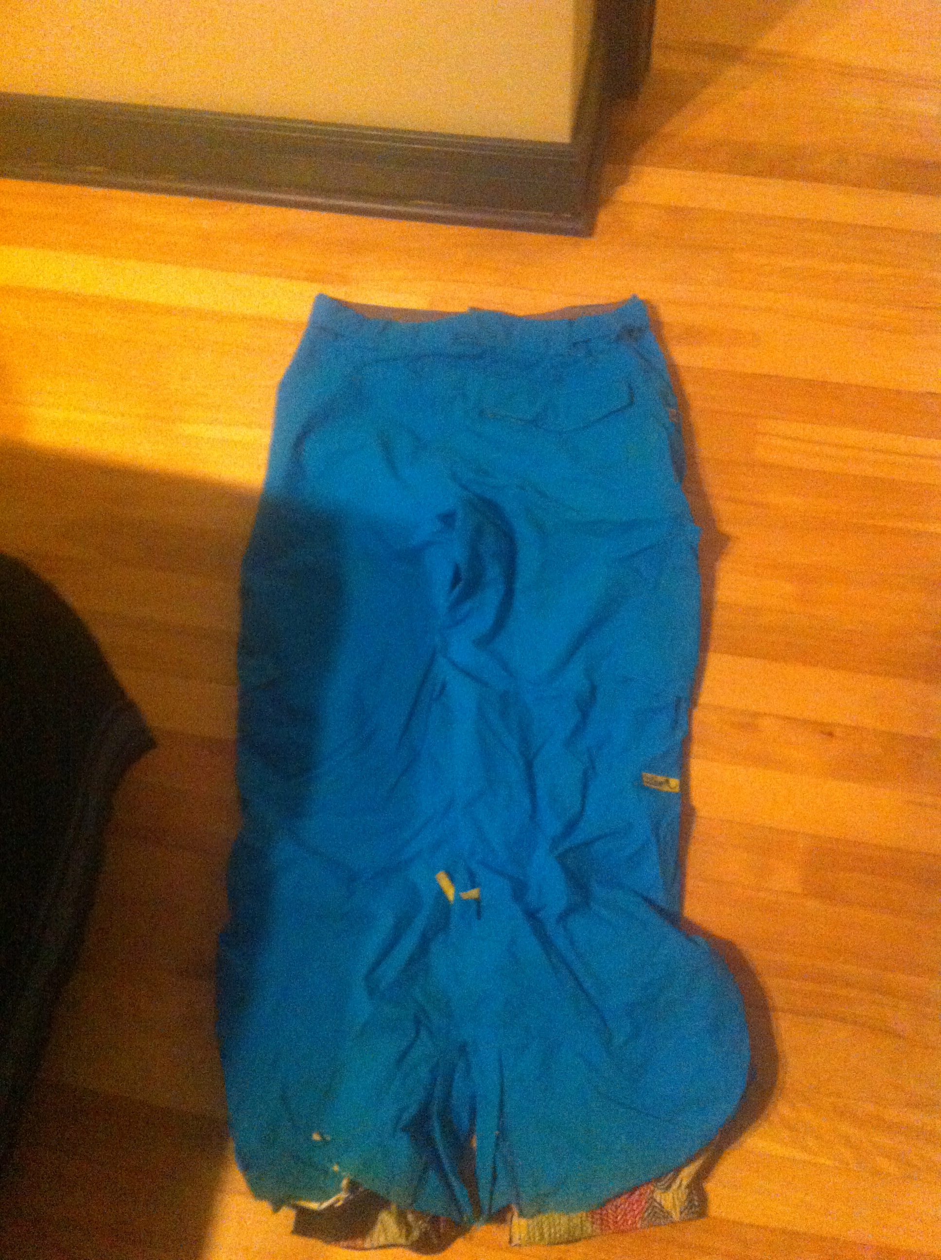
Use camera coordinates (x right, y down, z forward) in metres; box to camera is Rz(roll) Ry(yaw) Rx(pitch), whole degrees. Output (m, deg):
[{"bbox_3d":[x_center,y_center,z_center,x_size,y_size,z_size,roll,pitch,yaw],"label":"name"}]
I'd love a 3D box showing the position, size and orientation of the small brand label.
[{"bbox_3d":[0.180,0.144,1.197,0.036,0.003,0.013,12,66,-1],"label":"small brand label"}]

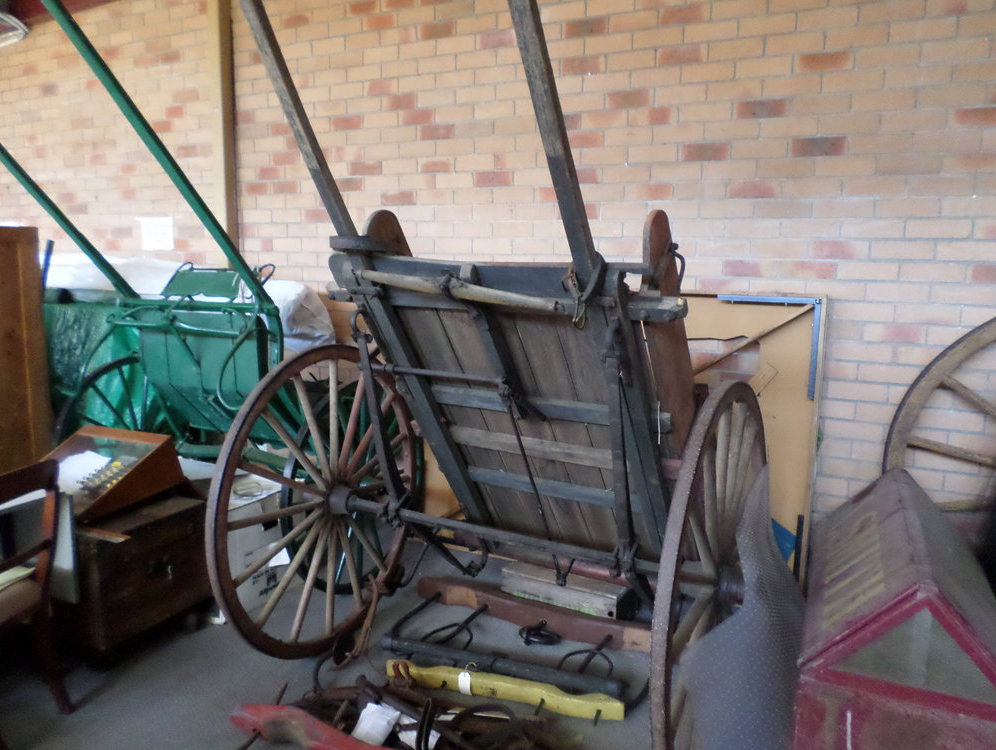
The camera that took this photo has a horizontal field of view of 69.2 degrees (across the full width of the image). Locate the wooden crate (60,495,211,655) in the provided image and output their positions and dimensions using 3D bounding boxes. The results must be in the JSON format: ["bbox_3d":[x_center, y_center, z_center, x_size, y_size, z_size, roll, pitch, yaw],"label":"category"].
[{"bbox_3d":[-1.631,0.794,3.027,0.620,0.500,0.510,6,10,26],"label":"wooden crate"}]

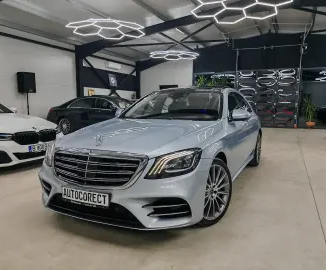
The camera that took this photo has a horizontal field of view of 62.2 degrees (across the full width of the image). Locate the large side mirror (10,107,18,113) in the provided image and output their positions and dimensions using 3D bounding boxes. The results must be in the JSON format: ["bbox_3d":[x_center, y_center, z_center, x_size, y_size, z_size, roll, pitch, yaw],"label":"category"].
[{"bbox_3d":[-3.603,-0.589,6.500,0.160,0.160,0.240,3,7,25],"label":"large side mirror"}]

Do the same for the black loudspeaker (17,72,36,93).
[{"bbox_3d":[-4.634,-1.783,9.200,0.360,0.660,0.410,4,8,30],"label":"black loudspeaker"}]

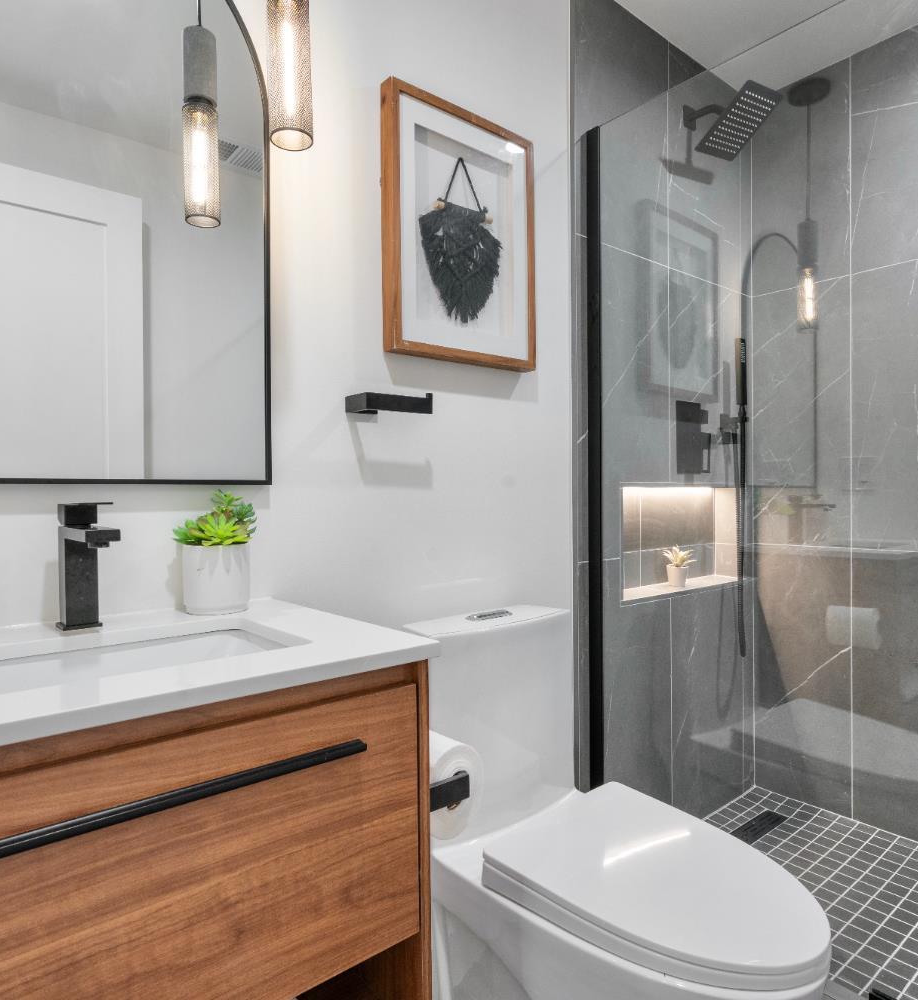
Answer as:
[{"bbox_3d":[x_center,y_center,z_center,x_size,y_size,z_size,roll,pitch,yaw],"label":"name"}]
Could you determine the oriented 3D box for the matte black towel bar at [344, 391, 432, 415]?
[{"bbox_3d":[-0.129,-0.180,1.249,0.145,0.038,0.073,-1,1,-40],"label":"matte black towel bar"}]

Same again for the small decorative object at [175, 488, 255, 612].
[{"bbox_3d":[-0.371,0.076,1.021,0.111,0.185,0.106,-1,1,-40],"label":"small decorative object"}]

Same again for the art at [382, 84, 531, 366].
[{"bbox_3d":[0.013,-0.543,1.389,0.380,0.512,0.037,-1,1,-40],"label":"art"}]

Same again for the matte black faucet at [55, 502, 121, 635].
[{"bbox_3d":[-0.482,0.087,0.866,0.049,0.168,0.148,-1,1,-40],"label":"matte black faucet"}]

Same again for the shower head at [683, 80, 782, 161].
[{"bbox_3d":[0.777,-1.069,1.901,0.205,0.168,0.221,-1,1,-40],"label":"shower head"}]

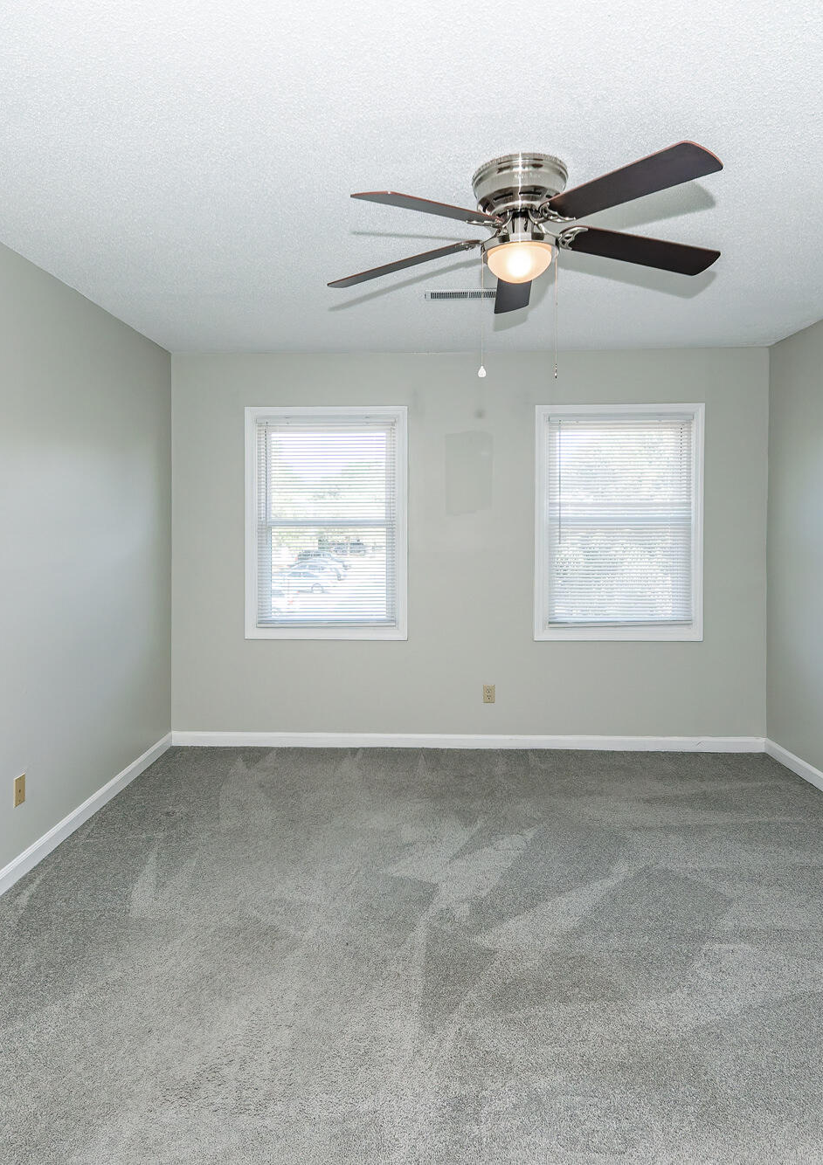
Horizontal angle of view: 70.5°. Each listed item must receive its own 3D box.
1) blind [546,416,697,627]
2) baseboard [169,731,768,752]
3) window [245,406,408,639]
[{"bbox_3d":[1.270,-0.366,3.536,0.869,1.287,0.035,0,3,2],"label":"blind"},{"bbox_3d":[0.332,0.992,3.619,3.678,0.091,0.015,0,3,2],"label":"baseboard"},{"bbox_3d":[-0.518,-0.354,3.575,0.999,1.416,0.050,0,3,2],"label":"window"}]

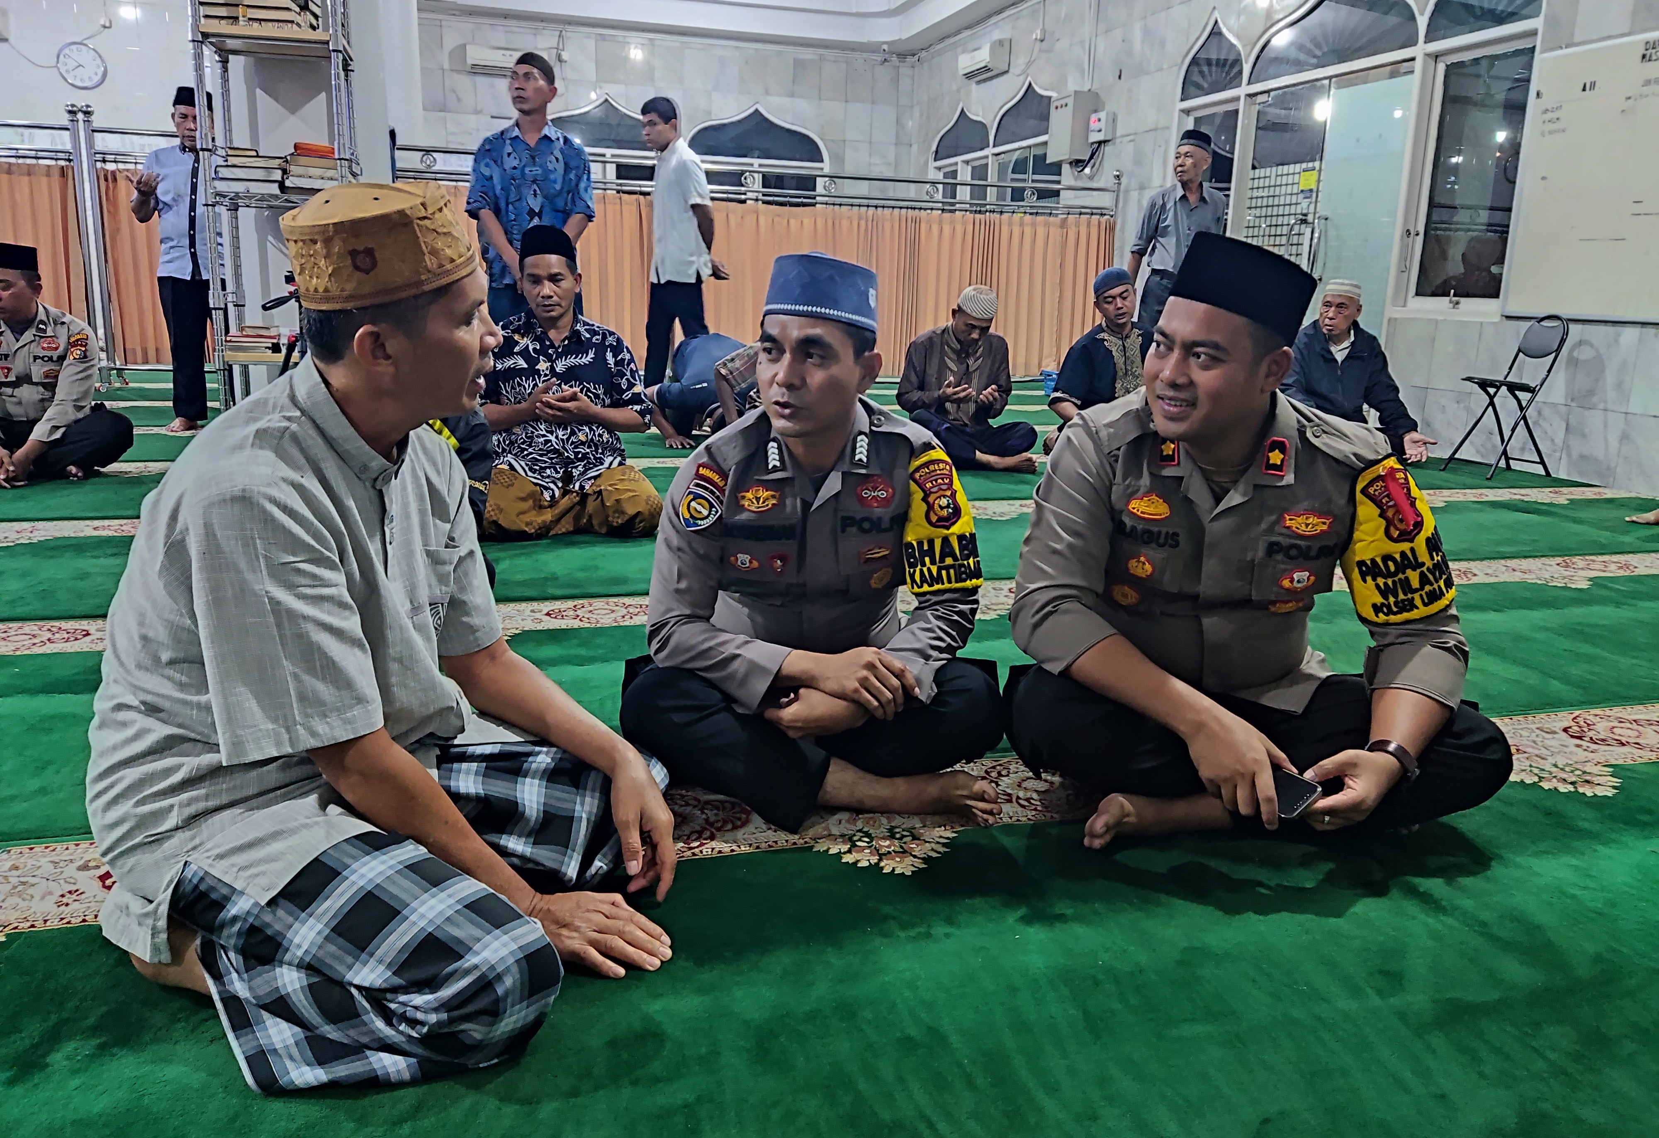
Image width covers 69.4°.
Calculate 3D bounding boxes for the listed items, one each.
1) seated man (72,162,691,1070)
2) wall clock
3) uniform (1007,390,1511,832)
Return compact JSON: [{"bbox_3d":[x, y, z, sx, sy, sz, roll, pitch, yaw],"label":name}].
[{"bbox_3d":[-0.486,0.018,1.363,0.660,0.860,0.600,4,13,9],"label":"seated man"},{"bbox_3d":[-6.883,-4.631,11.022,0.400,0.400,0.050,-2,14,-17],"label":"wall clock"},{"bbox_3d":[0.738,0.021,2.090,0.710,0.660,0.600,6,14,17],"label":"uniform"}]

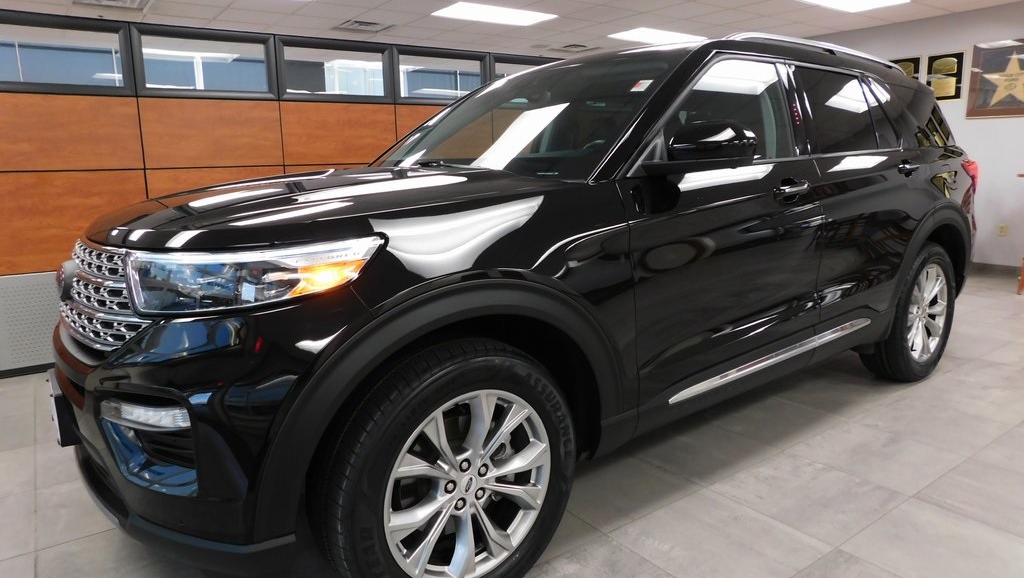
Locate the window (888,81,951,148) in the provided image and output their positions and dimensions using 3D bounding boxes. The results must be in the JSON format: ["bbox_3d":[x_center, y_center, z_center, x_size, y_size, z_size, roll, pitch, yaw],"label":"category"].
[{"bbox_3d":[2.288,-0.952,3.783,0.740,0.350,0.060,-11,-10,-42],"label":"window"}]

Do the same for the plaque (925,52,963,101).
[{"bbox_3d":[4.295,-2.100,6.792,0.030,0.456,0.334,-9,13,-35],"label":"plaque"}]

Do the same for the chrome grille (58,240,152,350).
[{"bbox_3d":[-1.264,-0.014,2.002,0.158,0.282,1.208,-10,14,-38],"label":"chrome grille"}]

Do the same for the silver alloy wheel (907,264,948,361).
[{"bbox_3d":[2.197,0.123,3.751,0.540,0.540,0.200,-10,14,-38],"label":"silver alloy wheel"}]

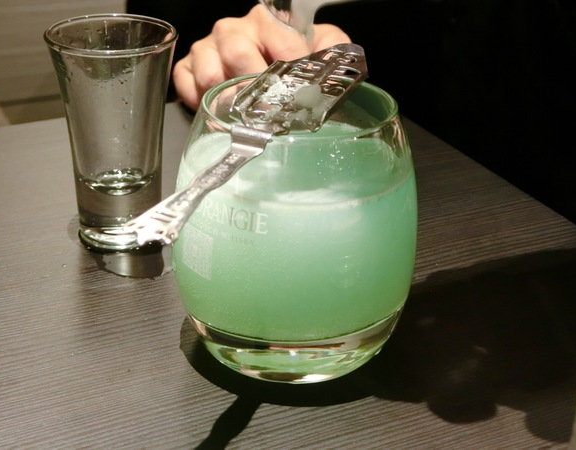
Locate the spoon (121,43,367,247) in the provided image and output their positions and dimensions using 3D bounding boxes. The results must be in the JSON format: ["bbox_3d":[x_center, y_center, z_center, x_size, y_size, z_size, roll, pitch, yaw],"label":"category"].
[{"bbox_3d":[-0.006,-0.034,0.333,0.034,0.014,0.154,12,32,20],"label":"spoon"}]

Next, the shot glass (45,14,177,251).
[{"bbox_3d":[-0.073,-0.038,0.448,0.055,0.092,0.055,1,26,-1],"label":"shot glass"}]

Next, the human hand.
[{"bbox_3d":[-0.018,-0.109,0.625,0.100,0.070,0.090,6,27,10],"label":"human hand"}]

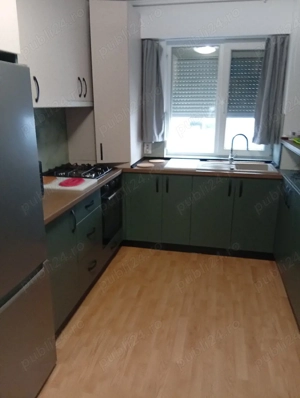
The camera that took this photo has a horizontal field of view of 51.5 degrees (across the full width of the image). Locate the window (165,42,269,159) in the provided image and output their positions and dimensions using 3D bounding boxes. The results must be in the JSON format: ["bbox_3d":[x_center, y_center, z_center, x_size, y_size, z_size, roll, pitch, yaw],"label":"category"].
[{"bbox_3d":[0.734,-1.011,3.270,1.150,1.180,0.090,4,16,11],"label":"window"}]

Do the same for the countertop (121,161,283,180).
[{"bbox_3d":[0.522,-0.312,3.177,1.445,0.037,0.600,4,16,11],"label":"countertop"}]

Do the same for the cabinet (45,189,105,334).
[{"bbox_3d":[-0.757,0.361,2.207,0.560,0.735,0.885,4,16,11],"label":"cabinet"}]

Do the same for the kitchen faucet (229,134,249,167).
[{"bbox_3d":[0.938,-0.514,3.246,0.190,0.315,0.060,8,18,26],"label":"kitchen faucet"}]

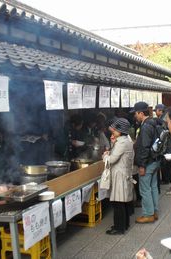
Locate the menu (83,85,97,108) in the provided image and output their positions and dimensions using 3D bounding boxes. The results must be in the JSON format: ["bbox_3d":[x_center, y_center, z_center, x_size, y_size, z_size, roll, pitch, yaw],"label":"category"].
[{"bbox_3d":[0.065,-0.439,5.121,0.020,0.310,0.440,0,3,24],"label":"menu"}]

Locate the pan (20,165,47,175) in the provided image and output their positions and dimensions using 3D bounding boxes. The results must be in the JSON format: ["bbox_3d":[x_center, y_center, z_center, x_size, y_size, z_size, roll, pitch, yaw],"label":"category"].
[{"bbox_3d":[-0.646,0.507,4.800,0.310,0.130,0.320,-2,3,0],"label":"pan"}]

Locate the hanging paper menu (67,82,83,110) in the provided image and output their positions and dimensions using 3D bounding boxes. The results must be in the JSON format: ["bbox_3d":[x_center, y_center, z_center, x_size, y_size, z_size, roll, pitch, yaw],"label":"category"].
[{"bbox_3d":[-0.124,-0.409,4.700,0.020,0.310,0.440,0,3,24],"label":"hanging paper menu"}]

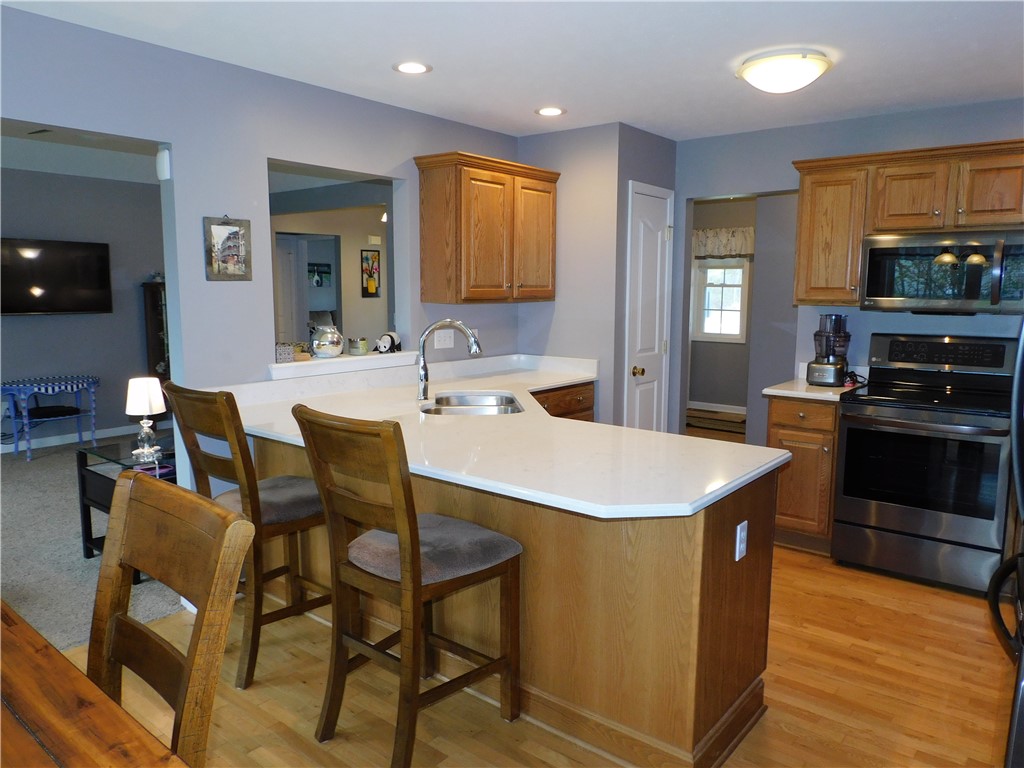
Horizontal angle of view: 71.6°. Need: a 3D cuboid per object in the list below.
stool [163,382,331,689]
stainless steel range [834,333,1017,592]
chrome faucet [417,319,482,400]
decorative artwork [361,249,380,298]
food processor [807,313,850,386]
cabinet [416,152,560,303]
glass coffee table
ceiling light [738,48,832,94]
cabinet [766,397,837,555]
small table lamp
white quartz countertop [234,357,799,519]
[{"bbox_3d":[-1.058,0.545,2.913,0.479,1.147,0.608,6,10,39],"label":"stool"},{"bbox_3d":[2.219,0.381,3.807,0.748,1.221,0.698,6,10,39],"label":"stainless steel range"},{"bbox_3d":[-0.345,-0.133,3.823,0.329,0.420,0.075,-1,8,-6],"label":"chrome faucet"},{"bbox_3d":[-1.750,-1.360,8.830,0.030,0.593,0.278,6,10,39],"label":"decorative artwork"},{"bbox_3d":[1.918,-0.202,4.296,0.204,0.423,0.219,6,10,39],"label":"food processor"},{"bbox_3d":[-0.143,-0.927,4.420,0.374,0.823,0.972,6,10,39],"label":"cabinet"},{"bbox_3d":[-1.926,0.656,4.012,0.608,0.633,0.698,6,10,39],"label":"glass coffee table"},{"bbox_3d":[1.201,-1.364,3.130,0.429,0.140,0.429,6,10,39],"label":"ceiling light"},{"bbox_3d":[1.787,0.503,4.208,0.379,0.873,0.628,6,10,39],"label":"cabinet"},{"bbox_3d":[-1.898,0.170,3.670,0.209,0.432,0.209,6,10,39],"label":"small table lamp"},{"bbox_3d":[0.211,0.090,3.439,2.338,0.151,2.293,6,10,39],"label":"white quartz countertop"}]

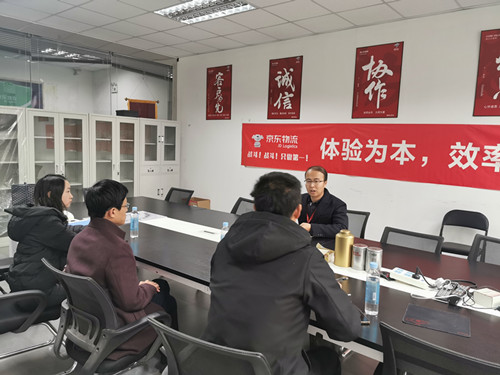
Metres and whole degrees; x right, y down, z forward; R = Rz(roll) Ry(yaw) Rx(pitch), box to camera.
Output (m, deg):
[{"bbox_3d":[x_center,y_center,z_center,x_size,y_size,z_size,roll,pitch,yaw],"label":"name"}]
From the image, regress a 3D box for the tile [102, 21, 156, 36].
[{"bbox_3d":[-1.709,-2.245,5.530,0.606,0.015,0.606,7,8,38],"label":"tile"}]

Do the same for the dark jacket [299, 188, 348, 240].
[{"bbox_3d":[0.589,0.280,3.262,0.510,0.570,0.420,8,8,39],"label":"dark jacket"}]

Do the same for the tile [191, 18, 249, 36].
[{"bbox_3d":[-0.383,-2.149,5.212,0.606,0.020,0.606,8,8,39],"label":"tile"}]

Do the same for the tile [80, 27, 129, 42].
[{"bbox_3d":[-2.132,-2.296,5.872,0.521,0.020,0.606,8,8,39],"label":"tile"}]

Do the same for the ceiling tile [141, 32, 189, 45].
[{"bbox_3d":[-1.312,-2.274,5.979,0.606,0.020,0.606,8,8,39],"label":"ceiling tile"}]

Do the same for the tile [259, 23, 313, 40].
[{"bbox_3d":[0.472,-2.142,5.348,0.606,0.015,0.629,7,8,38],"label":"tile"}]

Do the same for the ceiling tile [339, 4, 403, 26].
[{"bbox_3d":[1.403,-1.996,4.528,0.606,0.020,0.616,8,8,39],"label":"ceiling tile"}]

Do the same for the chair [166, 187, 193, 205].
[{"bbox_3d":[-1.047,0.464,4.872,0.576,0.853,0.576,7,8,38],"label":"chair"}]

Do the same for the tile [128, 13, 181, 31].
[{"bbox_3d":[-1.236,-2.176,5.131,0.606,0.020,0.606,8,8,39],"label":"tile"}]

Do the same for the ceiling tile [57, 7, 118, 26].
[{"bbox_3d":[-2.088,-2.203,5.051,0.606,0.020,0.606,8,8,39],"label":"ceiling tile"}]

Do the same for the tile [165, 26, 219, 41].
[{"bbox_3d":[-0.847,-2.211,5.595,0.606,0.020,0.606,8,8,39],"label":"tile"}]

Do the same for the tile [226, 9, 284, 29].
[{"bbox_3d":[0.082,-2.086,4.828,0.606,0.020,0.606,8,8,39],"label":"tile"}]

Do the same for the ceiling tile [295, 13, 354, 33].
[{"bbox_3d":[0.943,-2.083,4.971,0.606,0.015,0.629,7,8,38],"label":"ceiling tile"}]

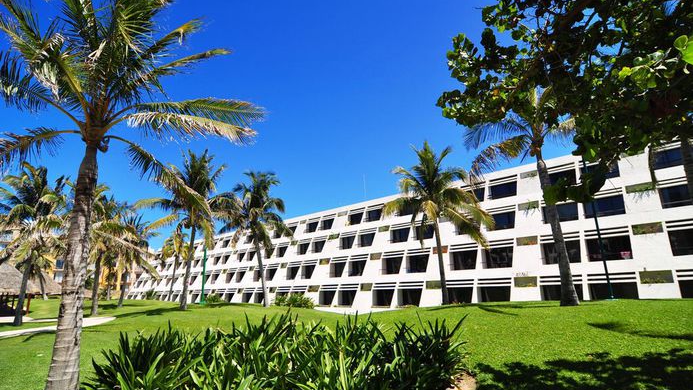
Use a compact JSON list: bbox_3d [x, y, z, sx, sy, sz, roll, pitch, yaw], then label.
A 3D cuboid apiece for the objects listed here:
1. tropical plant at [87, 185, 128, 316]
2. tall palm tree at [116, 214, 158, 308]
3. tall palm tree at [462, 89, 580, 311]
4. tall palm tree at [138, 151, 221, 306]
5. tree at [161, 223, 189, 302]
[{"bbox_3d":[-15.613,3.242,21.654,3.980,8.070,3.980,0,-17,0],"label":"tropical plant"},{"bbox_3d":[-16.804,4.977,27.037,4.300,7.260,4.300,0,-17,0],"label":"tall palm tree"},{"bbox_3d":[7.680,-0.348,13.794,5.510,9.060,5.510,0,-17,0],"label":"tall palm tree"},{"bbox_3d":[-11.089,1.881,22.503,5.780,10.510,5.780,0,-17,0],"label":"tall palm tree"},{"bbox_3d":[-19.852,7.630,39.213,3.570,8.490,3.570,0,-17,0],"label":"tree"}]

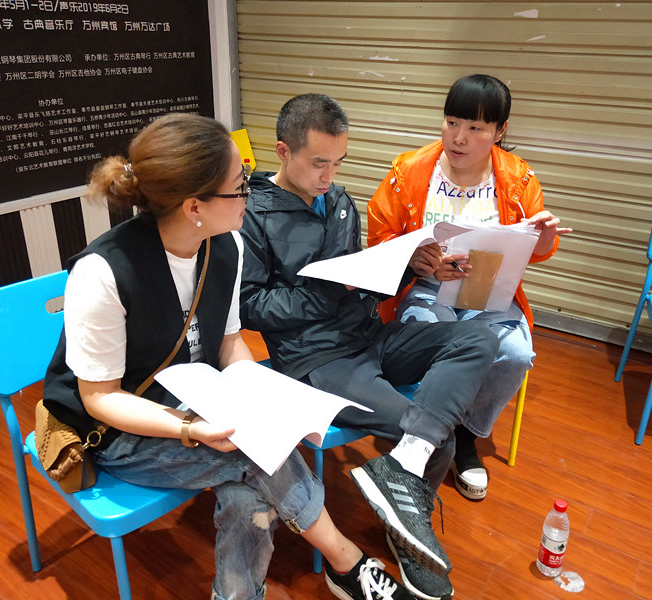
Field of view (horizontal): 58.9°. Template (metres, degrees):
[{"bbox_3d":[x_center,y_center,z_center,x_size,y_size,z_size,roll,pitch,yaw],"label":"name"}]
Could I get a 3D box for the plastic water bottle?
[{"bbox_3d":[0.622,0.645,1.573,0.065,0.226,0.065,1,23,0],"label":"plastic water bottle"}]

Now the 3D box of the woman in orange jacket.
[{"bbox_3d":[0.413,-0.023,1.806,0.550,1.264,0.600,8,24,15],"label":"woman in orange jacket"}]

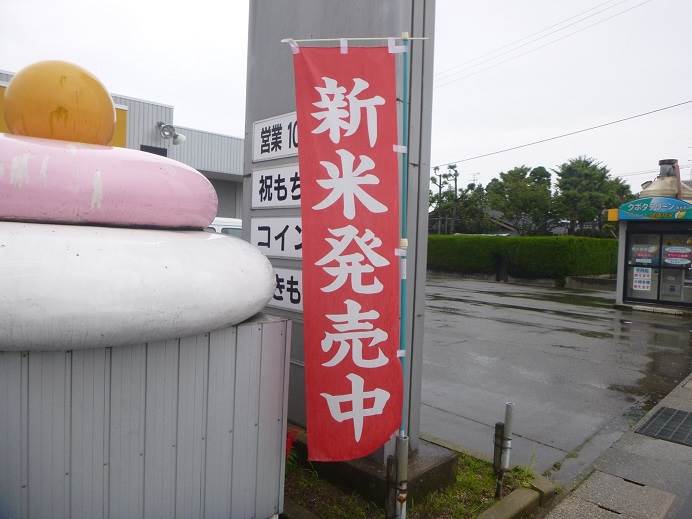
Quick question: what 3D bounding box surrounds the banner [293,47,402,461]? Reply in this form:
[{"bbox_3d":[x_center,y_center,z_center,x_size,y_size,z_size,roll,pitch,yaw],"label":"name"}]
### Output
[{"bbox_3d":[0.019,-0.026,2.170,0.475,1.790,0.080,-1,2,5],"label":"banner"}]

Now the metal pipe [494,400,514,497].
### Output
[{"bbox_3d":[0.901,1.085,2.840,0.080,0.540,0.070,7,2,45],"label":"metal pipe"}]

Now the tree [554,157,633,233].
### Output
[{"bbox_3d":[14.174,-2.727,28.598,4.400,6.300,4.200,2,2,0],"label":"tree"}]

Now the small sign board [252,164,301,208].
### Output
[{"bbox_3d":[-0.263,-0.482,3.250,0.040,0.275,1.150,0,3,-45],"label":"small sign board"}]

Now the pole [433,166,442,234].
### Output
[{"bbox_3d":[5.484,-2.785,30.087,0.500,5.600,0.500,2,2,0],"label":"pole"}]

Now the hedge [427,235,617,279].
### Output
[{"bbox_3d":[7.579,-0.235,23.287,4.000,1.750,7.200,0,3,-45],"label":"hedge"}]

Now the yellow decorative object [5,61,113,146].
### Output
[{"bbox_3d":[-1.422,-0.757,2.490,0.480,0.450,0.480,0,3,-45],"label":"yellow decorative object"}]

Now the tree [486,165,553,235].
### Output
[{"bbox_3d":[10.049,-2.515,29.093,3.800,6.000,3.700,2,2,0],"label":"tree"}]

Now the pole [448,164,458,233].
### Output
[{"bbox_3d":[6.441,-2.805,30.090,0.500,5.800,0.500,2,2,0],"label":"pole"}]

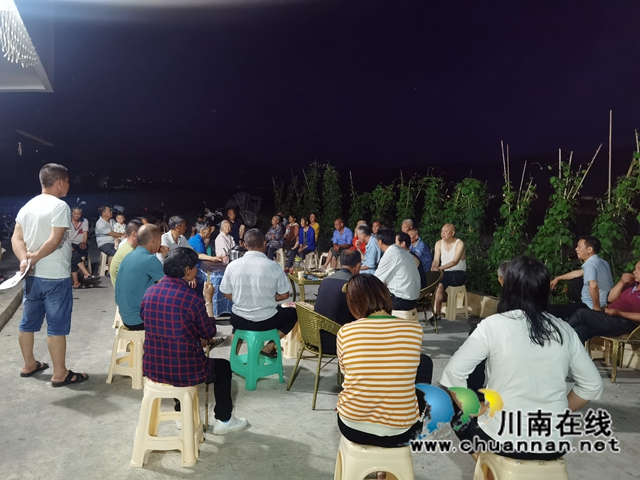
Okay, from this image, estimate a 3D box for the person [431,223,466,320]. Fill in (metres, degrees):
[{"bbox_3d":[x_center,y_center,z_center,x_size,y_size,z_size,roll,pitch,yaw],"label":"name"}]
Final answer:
[{"bbox_3d":[1.659,0.419,6.590,0.740,1.280,0.500,-2,5,-41],"label":"person"}]

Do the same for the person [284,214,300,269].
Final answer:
[{"bbox_3d":[-0.701,0.001,11.781,0.750,1.210,0.500,0,5,-30],"label":"person"}]

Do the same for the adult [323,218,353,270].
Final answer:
[{"bbox_3d":[0.357,0.071,11.582,0.560,1.180,0.800,5,5,33],"label":"adult"}]

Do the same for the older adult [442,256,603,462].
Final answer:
[{"bbox_3d":[0.970,0.729,2.600,0.660,1.310,0.880,3,4,5],"label":"older adult"}]

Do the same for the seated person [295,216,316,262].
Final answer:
[{"bbox_3d":[-0.422,0.076,11.332,0.500,1.210,0.850,4,5,37],"label":"seated person"}]

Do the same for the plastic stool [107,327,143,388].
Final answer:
[{"bbox_3d":[-1.520,0.945,4.150,0.360,0.450,0.360,4,4,14],"label":"plastic stool"}]

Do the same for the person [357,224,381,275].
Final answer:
[{"bbox_3d":[0.549,0.408,6.742,0.800,1.220,0.500,1,4,-7],"label":"person"}]

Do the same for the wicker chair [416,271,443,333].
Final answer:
[{"bbox_3d":[1.180,0.719,6.040,0.580,0.730,0.600,1,4,-5],"label":"wicker chair"}]

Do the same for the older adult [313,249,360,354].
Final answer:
[{"bbox_3d":[0.220,0.662,4.450,0.520,1.140,0.800,4,4,20],"label":"older adult"}]

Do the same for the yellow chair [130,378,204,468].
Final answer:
[{"bbox_3d":[-0.849,1.019,2.897,0.360,0.440,0.340,2,4,2],"label":"yellow chair"}]

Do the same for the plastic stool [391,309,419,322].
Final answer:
[{"bbox_3d":[0.816,0.908,5.134,0.340,0.445,0.340,4,4,20],"label":"plastic stool"}]

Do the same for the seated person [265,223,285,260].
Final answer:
[{"bbox_3d":[-0.900,0.085,10.150,0.500,1.130,0.700,5,6,41],"label":"seated person"}]

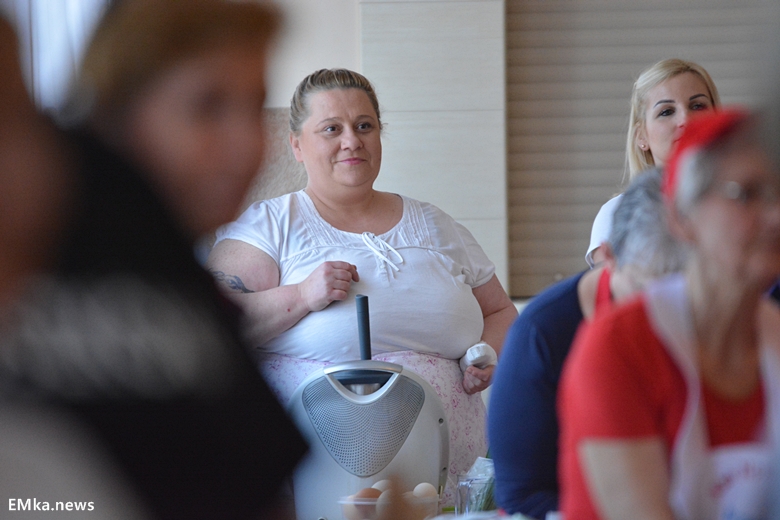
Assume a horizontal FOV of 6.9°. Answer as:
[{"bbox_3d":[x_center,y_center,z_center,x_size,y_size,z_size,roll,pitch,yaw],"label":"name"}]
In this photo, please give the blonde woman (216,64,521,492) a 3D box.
[{"bbox_3d":[-0.045,0.465,12.215,0.600,1.650,0.450,-1,1,-18],"label":"blonde woman"}]

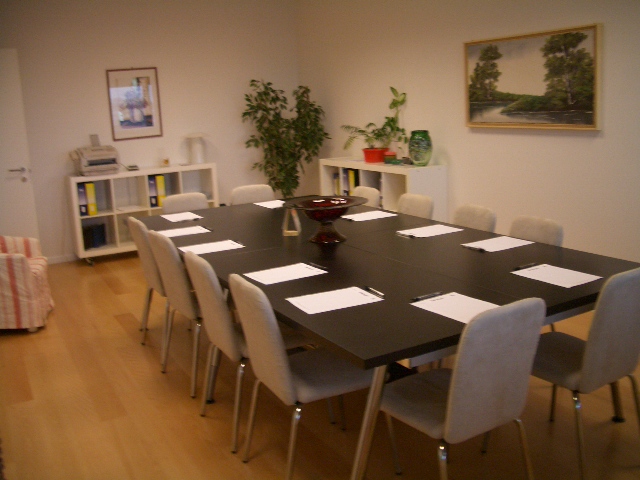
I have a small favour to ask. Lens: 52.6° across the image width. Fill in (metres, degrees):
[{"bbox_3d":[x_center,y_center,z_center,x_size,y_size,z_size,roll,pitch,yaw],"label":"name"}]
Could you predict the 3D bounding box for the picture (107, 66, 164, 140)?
[{"bbox_3d":[-1.935,-1.427,6.797,0.520,0.725,0.030,-9,14,-29],"label":"picture"}]

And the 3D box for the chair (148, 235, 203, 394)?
[{"bbox_3d":[-0.592,0.347,3.595,0.530,0.840,0.440,-11,14,-32],"label":"chair"}]

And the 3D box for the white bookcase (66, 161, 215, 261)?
[{"bbox_3d":[-1.831,-0.339,6.788,1.490,0.800,0.390,-10,14,-30],"label":"white bookcase"}]

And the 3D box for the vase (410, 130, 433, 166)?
[{"bbox_3d":[0.856,-0.776,5.472,0.200,0.305,0.200,-3,12,1],"label":"vase"}]

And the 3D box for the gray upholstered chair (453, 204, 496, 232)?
[{"bbox_3d":[0.668,0.256,3.639,0.520,0.840,0.430,-9,14,-29],"label":"gray upholstered chair"}]

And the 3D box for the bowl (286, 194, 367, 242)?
[{"bbox_3d":[0.038,-0.103,3.617,0.470,0.216,0.470,-3,12,1],"label":"bowl"}]

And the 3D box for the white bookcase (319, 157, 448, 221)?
[{"bbox_3d":[0.554,-0.319,6.067,0.390,0.810,1.490,-9,13,-27],"label":"white bookcase"}]

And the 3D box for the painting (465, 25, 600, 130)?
[{"bbox_3d":[1.482,-1.139,4.664,0.045,0.655,1.210,-9,14,-29],"label":"painting"}]

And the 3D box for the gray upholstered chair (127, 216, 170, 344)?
[{"bbox_3d":[-0.847,0.265,4.048,0.530,0.840,0.440,-9,14,-29],"label":"gray upholstered chair"}]

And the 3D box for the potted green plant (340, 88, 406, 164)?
[{"bbox_3d":[0.499,-1.052,5.941,0.400,0.680,0.560,-9,13,-27],"label":"potted green plant"}]

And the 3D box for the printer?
[{"bbox_3d":[-2.236,-0.793,6.437,0.420,0.270,0.350,-10,14,-30],"label":"printer"}]

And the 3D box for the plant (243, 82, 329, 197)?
[{"bbox_3d":[-0.357,-0.840,6.996,0.880,1.740,0.880,-3,12,1],"label":"plant"}]

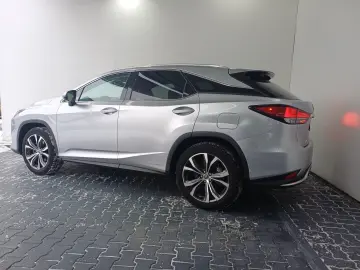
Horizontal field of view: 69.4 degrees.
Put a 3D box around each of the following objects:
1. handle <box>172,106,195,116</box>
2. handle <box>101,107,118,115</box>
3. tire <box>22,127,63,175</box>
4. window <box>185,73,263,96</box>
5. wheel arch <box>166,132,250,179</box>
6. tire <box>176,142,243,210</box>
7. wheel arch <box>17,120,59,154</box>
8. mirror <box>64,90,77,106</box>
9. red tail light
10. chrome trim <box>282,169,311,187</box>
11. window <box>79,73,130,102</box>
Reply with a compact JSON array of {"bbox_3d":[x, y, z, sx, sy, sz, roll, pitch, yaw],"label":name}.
[{"bbox_3d":[0.047,-0.276,2.979,0.270,0.090,0.060,5,7,24],"label":"handle"},{"bbox_3d":[-0.922,-0.321,3.444,0.270,0.090,0.060,5,7,24],"label":"handle"},{"bbox_3d":[-2.207,0.248,4.193,0.765,0.765,0.250,5,7,24],"label":"tire"},{"bbox_3d":[0.442,-0.602,2.997,0.940,0.310,0.080,4,-18,18],"label":"window"},{"bbox_3d":[0.302,0.211,2.937,1.000,0.530,0.120,5,7,24],"label":"wheel arch"},{"bbox_3d":[0.326,0.468,3.045,0.765,0.765,0.250,5,7,24],"label":"tire"},{"bbox_3d":[-2.217,0.007,4.080,0.930,0.510,0.120,5,7,24],"label":"wheel arch"},{"bbox_3d":[-1.510,-0.510,3.581,0.120,0.200,0.180,5,7,24],"label":"mirror"},{"bbox_3d":[1.068,-0.226,2.762,0.600,0.210,0.400,5,7,24],"label":"red tail light"},{"bbox_3d":[1.231,0.434,2.773,0.270,0.170,0.330,5,7,24],"label":"chrome trim"},{"bbox_3d":[-1.082,-0.680,3.654,0.800,0.440,0.070,5,-18,24],"label":"window"}]

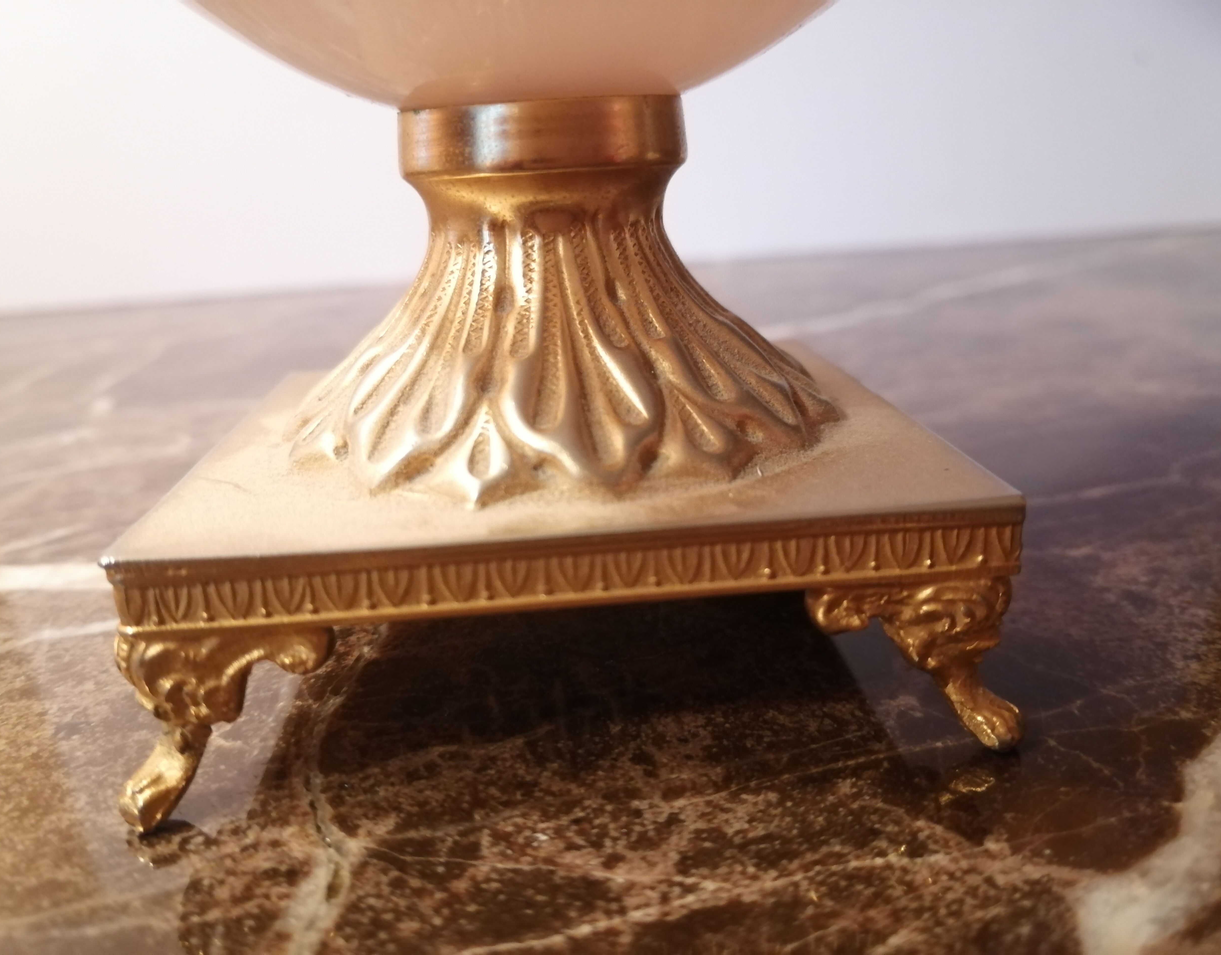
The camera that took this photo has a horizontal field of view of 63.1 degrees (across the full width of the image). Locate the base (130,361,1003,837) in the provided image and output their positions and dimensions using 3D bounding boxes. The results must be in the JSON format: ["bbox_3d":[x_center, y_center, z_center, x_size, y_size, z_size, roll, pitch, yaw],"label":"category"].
[{"bbox_3d":[-0.008,0.006,0.160,0.100,0.033,0.099,-4,18,-5],"label":"base"}]

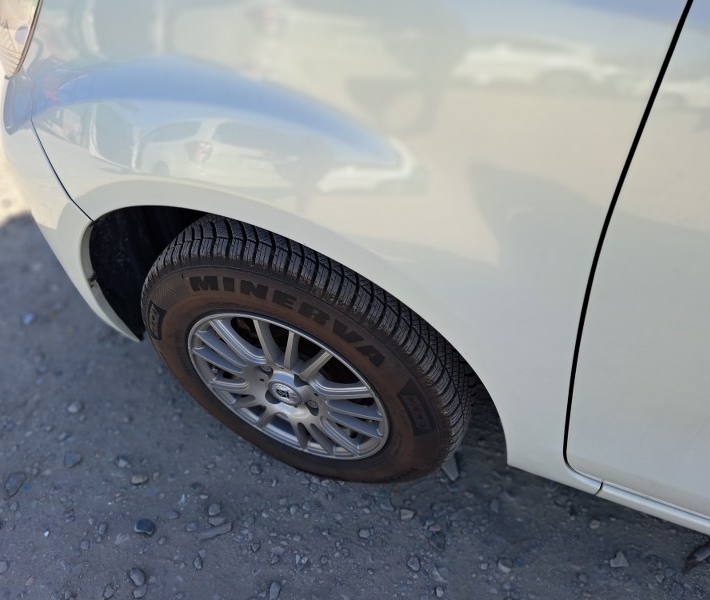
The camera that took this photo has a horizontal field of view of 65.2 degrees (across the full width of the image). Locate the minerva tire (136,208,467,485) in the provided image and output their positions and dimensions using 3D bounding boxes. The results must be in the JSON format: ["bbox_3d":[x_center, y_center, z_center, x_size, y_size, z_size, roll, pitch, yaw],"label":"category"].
[{"bbox_3d":[-0.095,0.113,1.005,0.603,0.598,0.175,15,49,18],"label":"minerva tire"}]

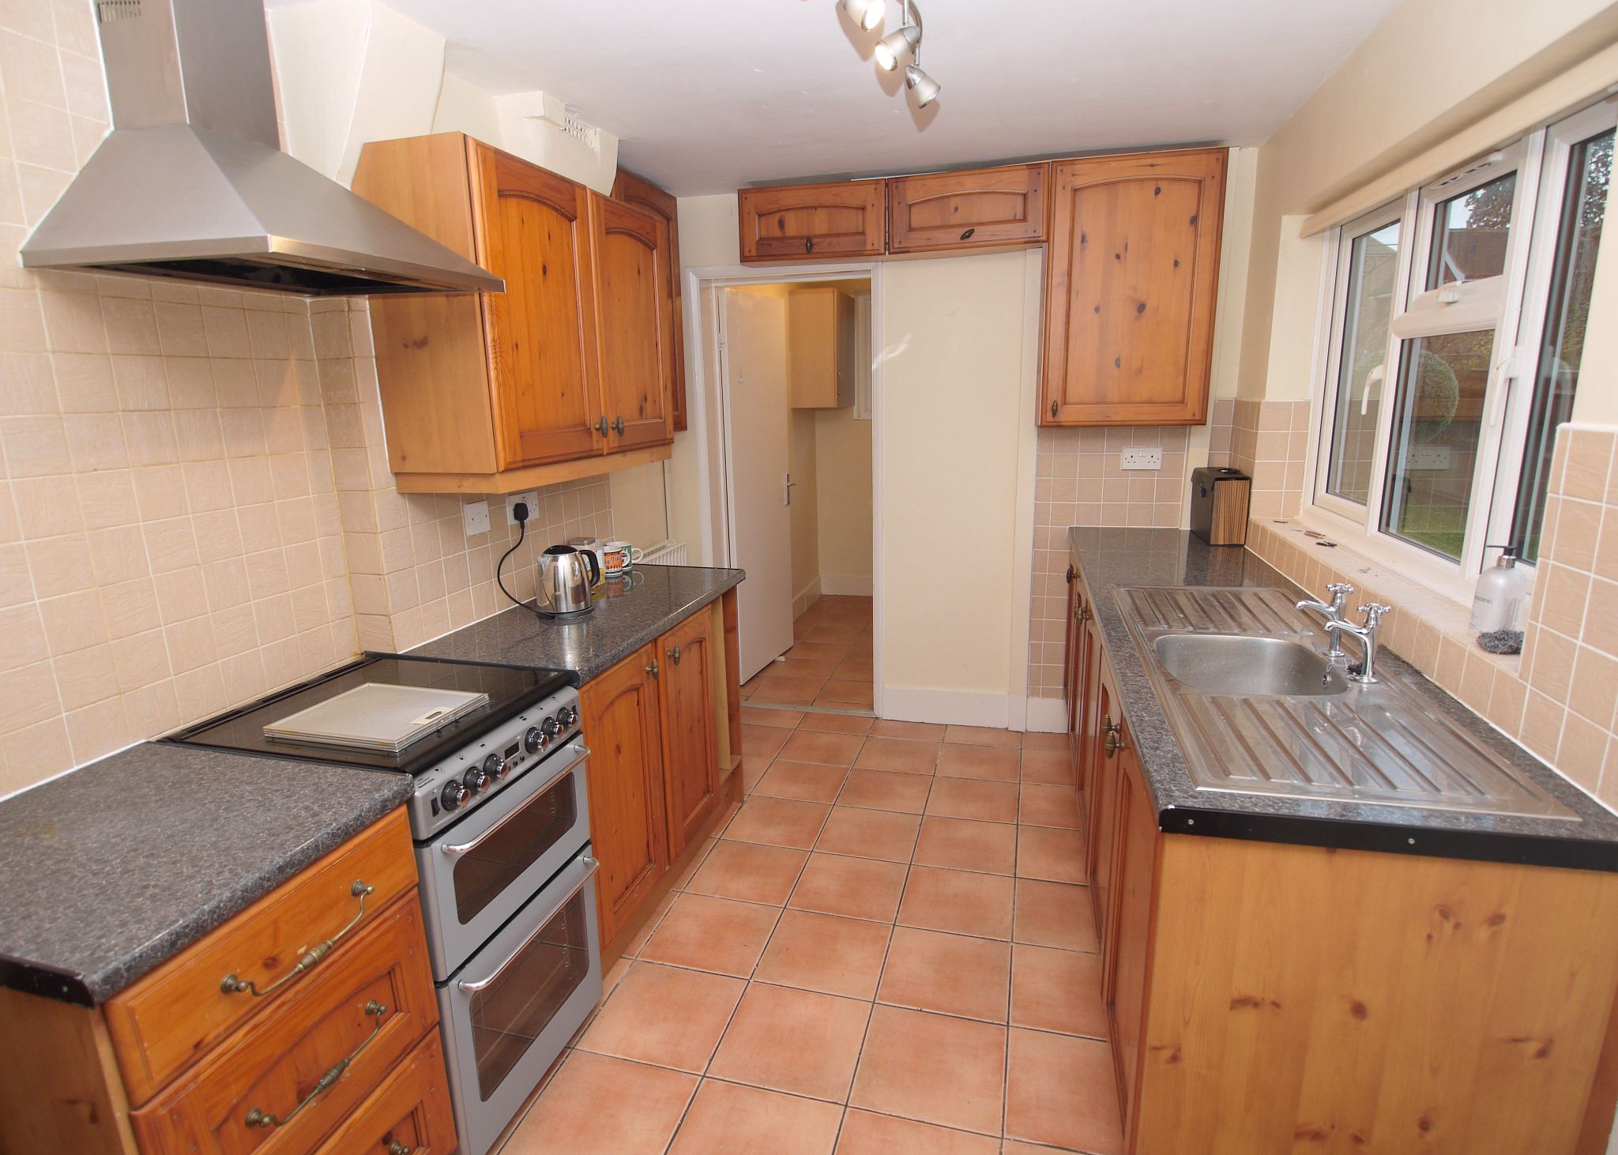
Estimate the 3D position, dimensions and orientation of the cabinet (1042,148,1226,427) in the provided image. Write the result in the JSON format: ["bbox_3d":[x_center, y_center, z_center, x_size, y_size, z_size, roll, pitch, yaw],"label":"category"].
[{"bbox_3d":[1.207,-1.062,3.200,0.600,0.945,0.235,3,13,15],"label":"cabinet"}]

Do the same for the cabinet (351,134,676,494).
[{"bbox_3d":[-0.724,-0.678,2.374,0.295,0.769,1.002,2,13,15],"label":"cabinet"}]

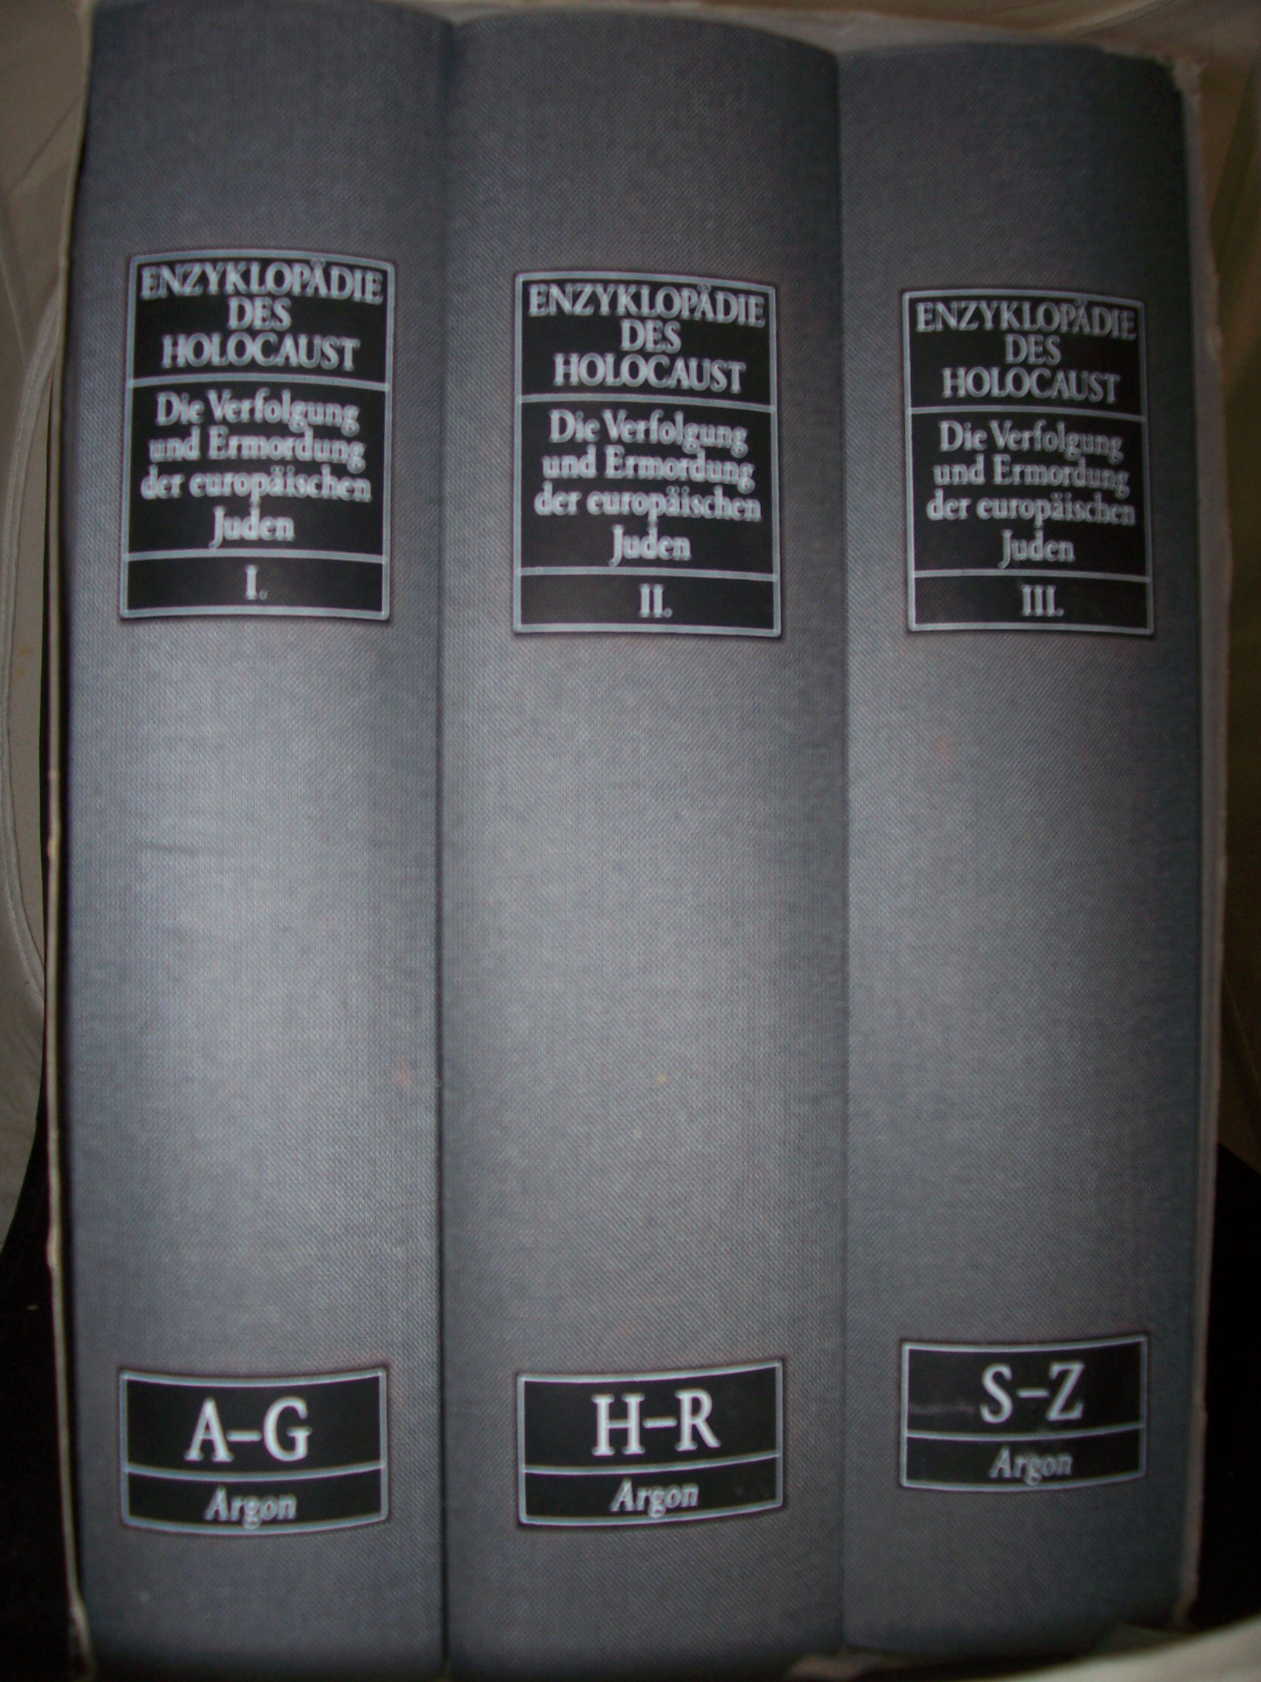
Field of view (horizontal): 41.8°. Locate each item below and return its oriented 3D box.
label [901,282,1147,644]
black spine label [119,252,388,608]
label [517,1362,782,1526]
[{"bbox_3d":[0.064,-0.061,0.266,0.041,0.055,0.004,0,0,-7],"label":"label"},{"bbox_3d":[-0.056,-0.061,0.249,0.041,0.055,0.004,0,0,-5],"label":"black spine label"},{"bbox_3d":[0.003,0.093,0.256,0.041,0.023,0.004,0,0,-8],"label":"label"}]

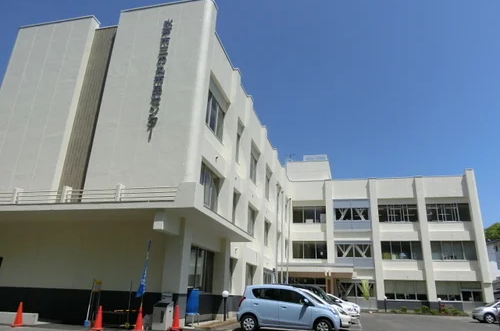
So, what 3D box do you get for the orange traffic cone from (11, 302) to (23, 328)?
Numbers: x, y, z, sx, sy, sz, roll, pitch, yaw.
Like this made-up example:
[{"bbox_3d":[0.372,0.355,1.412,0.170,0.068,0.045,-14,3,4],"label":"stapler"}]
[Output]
[{"bbox_3d":[-7.075,4.579,11.125,0.360,0.700,0.360,-3,-20,14],"label":"orange traffic cone"}]

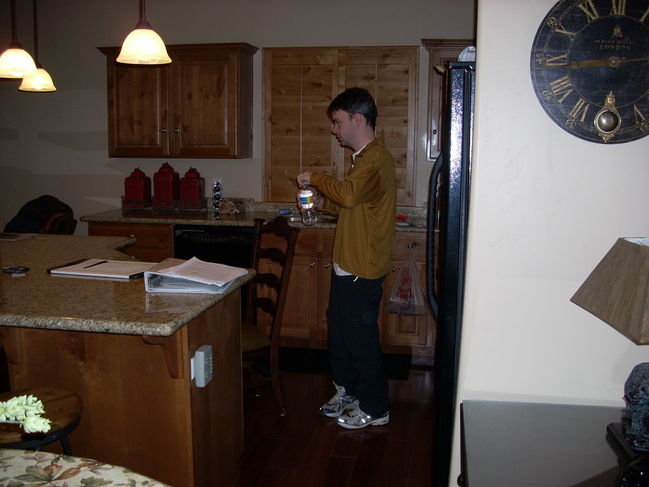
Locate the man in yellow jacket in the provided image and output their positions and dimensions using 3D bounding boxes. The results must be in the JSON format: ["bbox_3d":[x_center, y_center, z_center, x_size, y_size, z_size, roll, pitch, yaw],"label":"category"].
[{"bbox_3d":[0.128,0.090,3.575,0.510,1.750,0.500,0,9,-5],"label":"man in yellow jacket"}]

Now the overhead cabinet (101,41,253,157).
[{"bbox_3d":[-1.004,-0.991,4.928,1.036,0.755,0.380,2,10,11],"label":"overhead cabinet"}]

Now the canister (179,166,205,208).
[{"bbox_3d":[-0.975,-0.417,5.142,0.138,0.298,0.138,2,10,11],"label":"canister"}]

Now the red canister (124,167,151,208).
[{"bbox_3d":[-1.390,-0.419,5.174,0.138,0.300,0.138,2,10,11],"label":"red canister"}]

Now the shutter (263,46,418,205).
[{"bbox_3d":[0.101,-0.821,4.907,1.104,1.092,0.060,2,10,11],"label":"shutter"}]

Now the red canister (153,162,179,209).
[{"bbox_3d":[-1.167,-0.434,5.154,0.138,0.332,0.138,2,10,11],"label":"red canister"}]

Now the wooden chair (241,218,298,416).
[{"bbox_3d":[-0.469,0.401,3.763,0.530,1.070,0.460,-6,11,-32],"label":"wooden chair"}]

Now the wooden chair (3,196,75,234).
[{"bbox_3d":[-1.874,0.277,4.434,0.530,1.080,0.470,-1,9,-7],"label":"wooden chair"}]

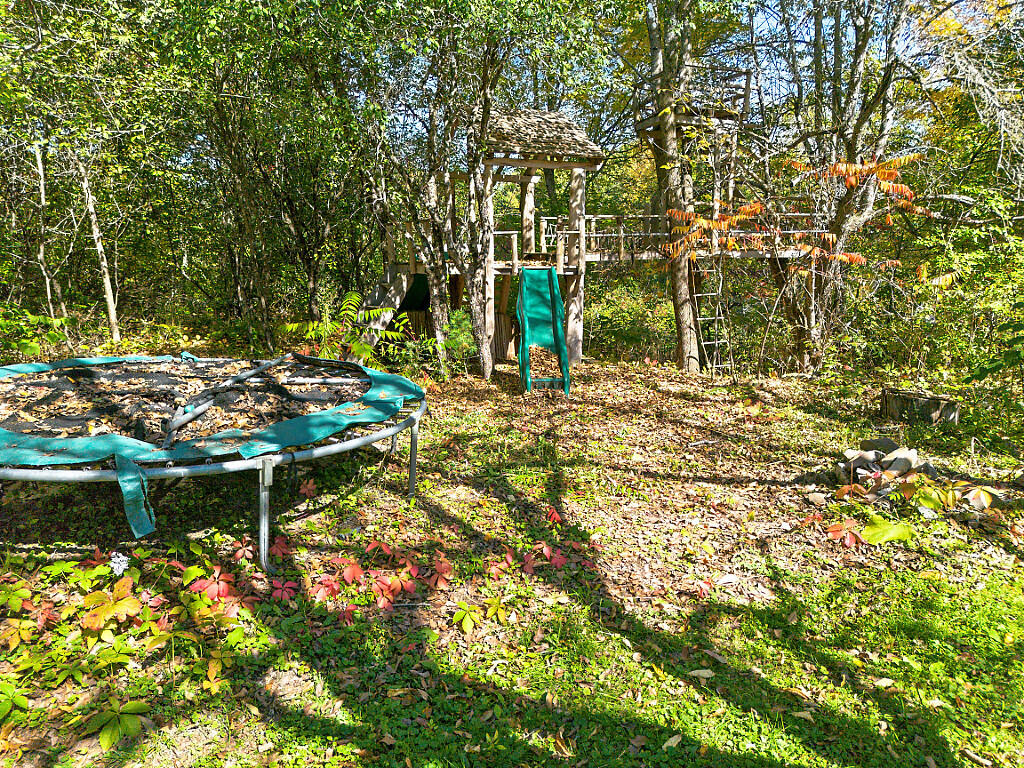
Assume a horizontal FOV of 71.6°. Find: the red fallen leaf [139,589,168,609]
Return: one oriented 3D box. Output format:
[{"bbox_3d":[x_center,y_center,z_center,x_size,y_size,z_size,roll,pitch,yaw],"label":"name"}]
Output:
[{"bbox_3d":[-2.424,1.451,4.801,0.197,0.070,0.150,-7,15,-28],"label":"red fallen leaf"}]

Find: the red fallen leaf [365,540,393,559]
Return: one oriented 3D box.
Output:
[{"bbox_3d":[-0.735,0.912,3.911,0.147,0.054,0.115,-3,14,-11],"label":"red fallen leaf"}]

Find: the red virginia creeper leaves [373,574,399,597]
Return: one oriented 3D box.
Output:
[{"bbox_3d":[-0.645,1.032,3.619,0.126,0.074,0.119,-3,14,-11],"label":"red virginia creeper leaves"}]

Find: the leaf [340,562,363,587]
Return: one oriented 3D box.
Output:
[{"bbox_3d":[-0.833,0.990,3.710,0.119,0.094,0.113,-3,14,-13],"label":"leaf"}]

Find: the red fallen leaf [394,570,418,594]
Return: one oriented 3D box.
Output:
[{"bbox_3d":[-0.541,1.017,3.639,0.117,0.080,0.111,-2,14,-9],"label":"red fallen leaf"}]

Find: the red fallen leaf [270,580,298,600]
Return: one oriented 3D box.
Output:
[{"bbox_3d":[-1.596,1.449,4.980,0.191,0.070,0.156,-4,14,-19],"label":"red fallen leaf"}]

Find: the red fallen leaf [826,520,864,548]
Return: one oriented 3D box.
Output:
[{"bbox_3d":[2.804,1.261,5.987,0.294,0.120,0.270,7,15,26],"label":"red fallen leaf"}]

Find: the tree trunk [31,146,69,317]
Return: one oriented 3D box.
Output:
[{"bbox_3d":[-9.050,-2.799,13.809,0.300,3.681,0.270,1,13,0],"label":"tree trunk"}]

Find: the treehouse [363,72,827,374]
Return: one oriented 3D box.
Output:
[{"bbox_3d":[1.433,-2.730,12.813,7.700,4.600,3.000,0,14,-5],"label":"treehouse"}]

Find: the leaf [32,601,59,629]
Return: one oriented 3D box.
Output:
[{"bbox_3d":[-3.013,1.495,4.586,0.163,0.074,0.270,-9,17,-35],"label":"leaf"}]

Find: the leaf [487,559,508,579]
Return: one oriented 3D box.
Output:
[{"bbox_3d":[-0.109,1.389,5.346,0.161,0.070,0.179,0,13,-1],"label":"leaf"}]

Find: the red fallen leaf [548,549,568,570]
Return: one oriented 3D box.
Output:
[{"bbox_3d":[0.256,0.965,3.903,0.104,0.085,0.099,1,13,4],"label":"red fallen leaf"}]

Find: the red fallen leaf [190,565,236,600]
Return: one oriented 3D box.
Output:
[{"bbox_3d":[-1.513,1.006,3.599,0.222,0.099,0.210,-6,15,-24],"label":"red fallen leaf"}]

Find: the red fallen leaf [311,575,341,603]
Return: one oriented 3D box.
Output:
[{"bbox_3d":[-1.317,1.444,5.013,0.205,0.071,0.270,-3,14,-16],"label":"red fallen leaf"}]

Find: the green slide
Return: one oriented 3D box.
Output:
[{"bbox_3d":[0.367,-0.736,8.689,0.530,1.220,2.050,0,13,-2],"label":"green slide"}]

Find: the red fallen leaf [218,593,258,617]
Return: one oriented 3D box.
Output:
[{"bbox_3d":[-1.315,1.060,3.414,0.183,0.067,0.118,-6,14,-22],"label":"red fallen leaf"}]

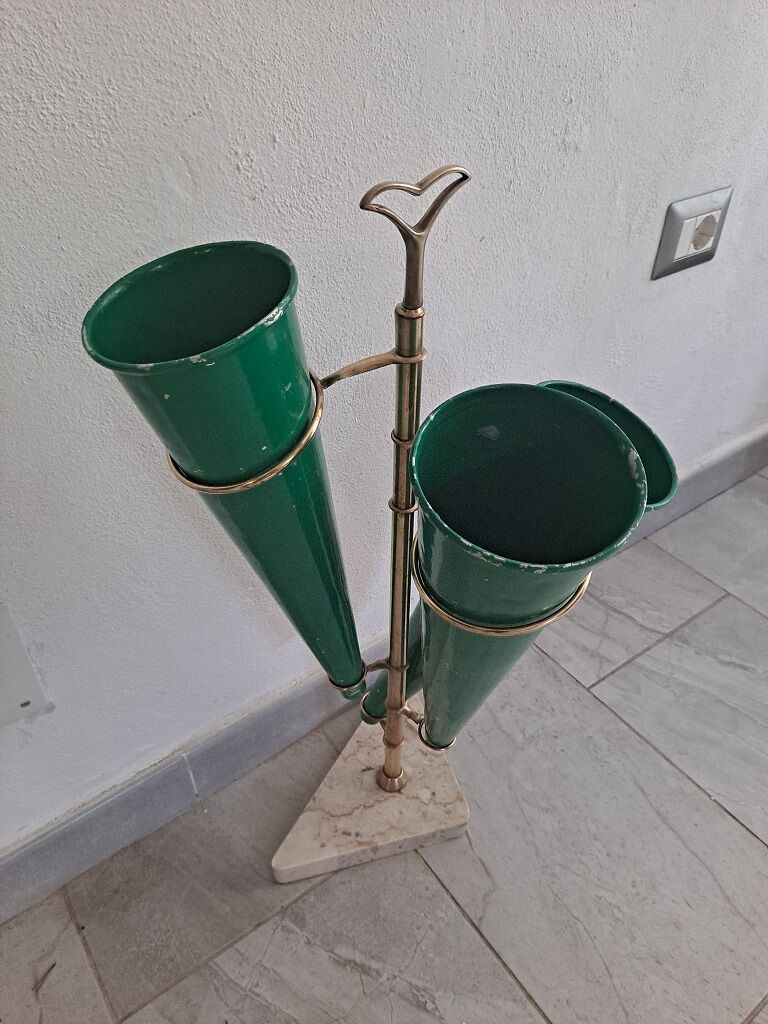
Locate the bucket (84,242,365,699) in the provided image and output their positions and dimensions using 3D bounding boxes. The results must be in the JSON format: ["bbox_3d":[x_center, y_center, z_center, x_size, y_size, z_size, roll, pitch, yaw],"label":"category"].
[{"bbox_3d":[-0.066,0.025,0.545,0.118,0.416,0.118,-35,50,-17],"label":"bucket"}]

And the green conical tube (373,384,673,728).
[{"bbox_3d":[0.068,0.083,0.639,0.118,0.416,0.118,-13,58,-37],"label":"green conical tube"}]

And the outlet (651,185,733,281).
[{"bbox_3d":[0.341,-0.307,0.816,0.115,0.084,0.012,-24,45,-28],"label":"outlet"}]

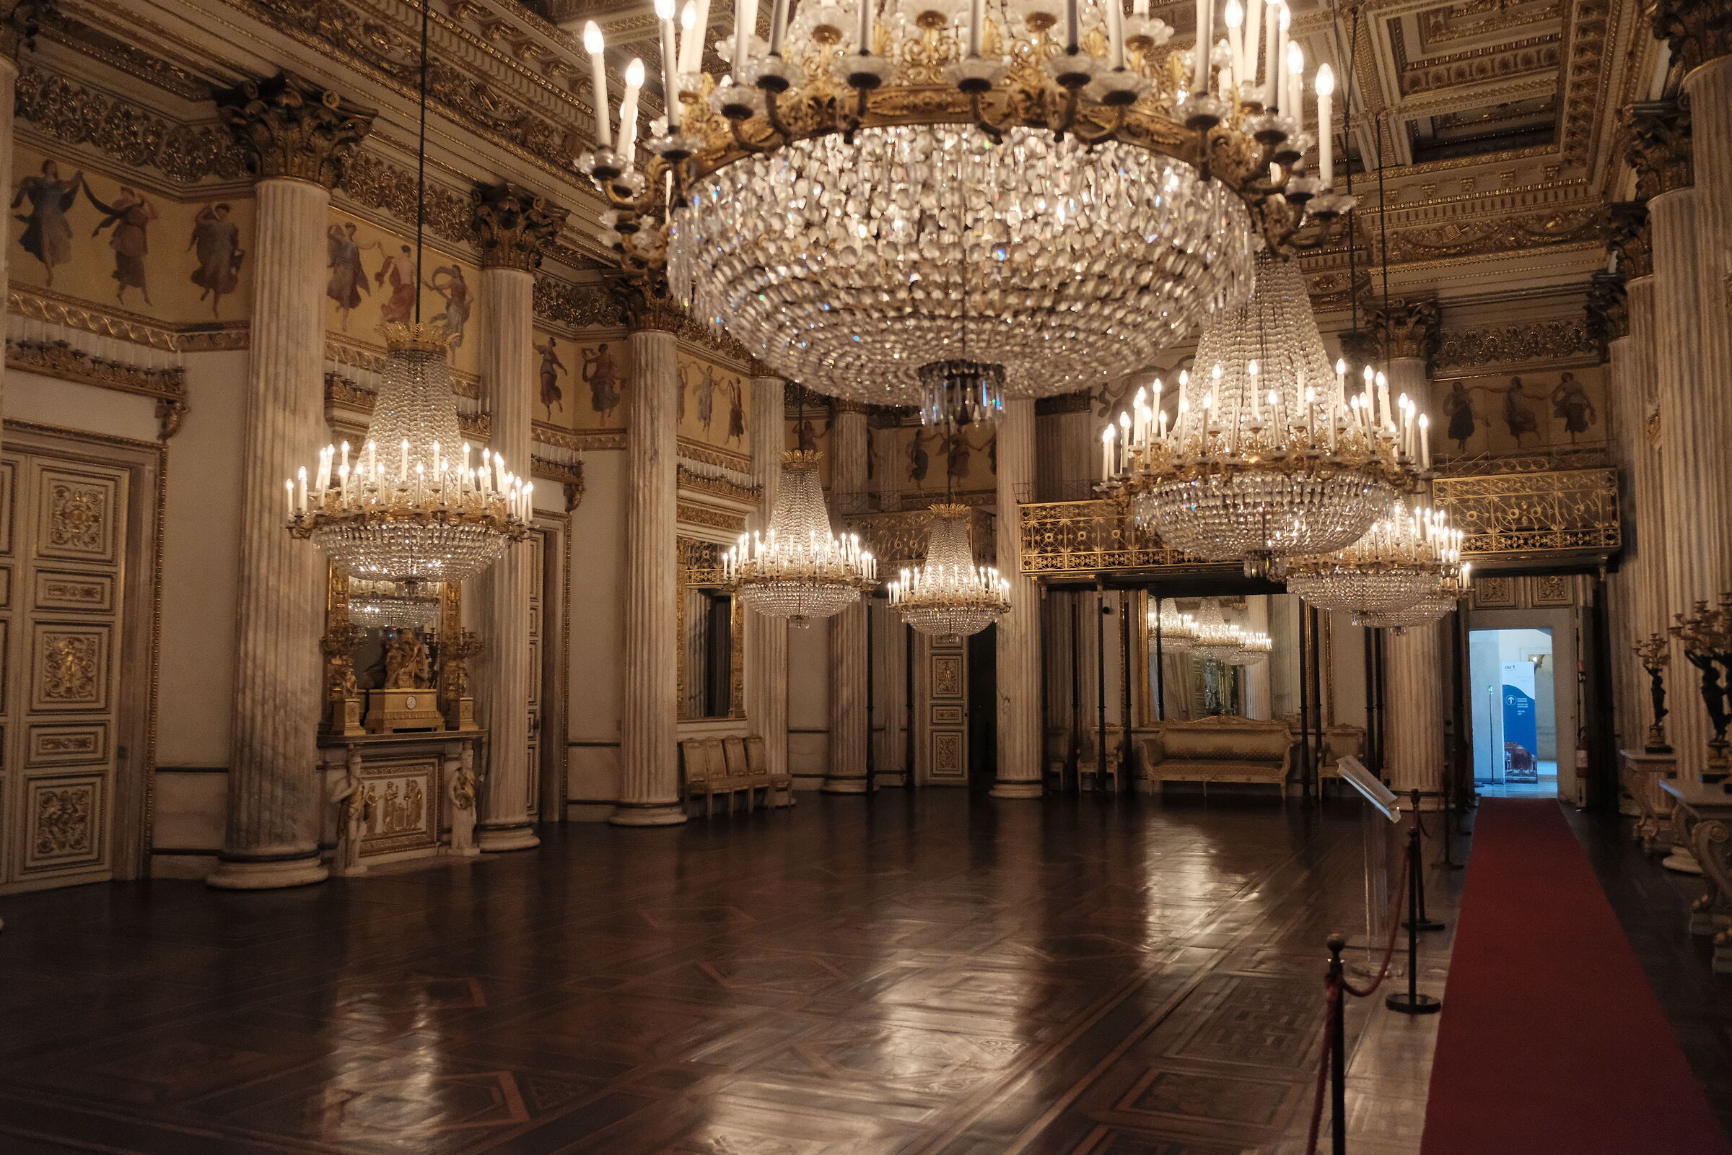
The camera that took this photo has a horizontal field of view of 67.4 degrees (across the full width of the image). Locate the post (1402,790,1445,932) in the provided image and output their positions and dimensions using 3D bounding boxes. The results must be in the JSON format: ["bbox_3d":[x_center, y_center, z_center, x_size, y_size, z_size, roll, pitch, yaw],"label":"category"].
[{"bbox_3d":[3.897,1.971,9.109,0.311,0.944,0.311,-2,-5,26],"label":"post"}]

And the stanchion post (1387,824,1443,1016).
[{"bbox_3d":[2.877,1.784,6.849,0.291,0.938,0.291,-2,-5,26],"label":"stanchion post"}]

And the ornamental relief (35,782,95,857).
[{"bbox_3d":[-6.651,2.023,10.787,0.040,0.583,0.496,-2,-5,26],"label":"ornamental relief"}]

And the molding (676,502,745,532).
[{"bbox_3d":[-2.103,-0.804,17.800,0.059,0.247,1.705,-2,-5,26],"label":"molding"}]

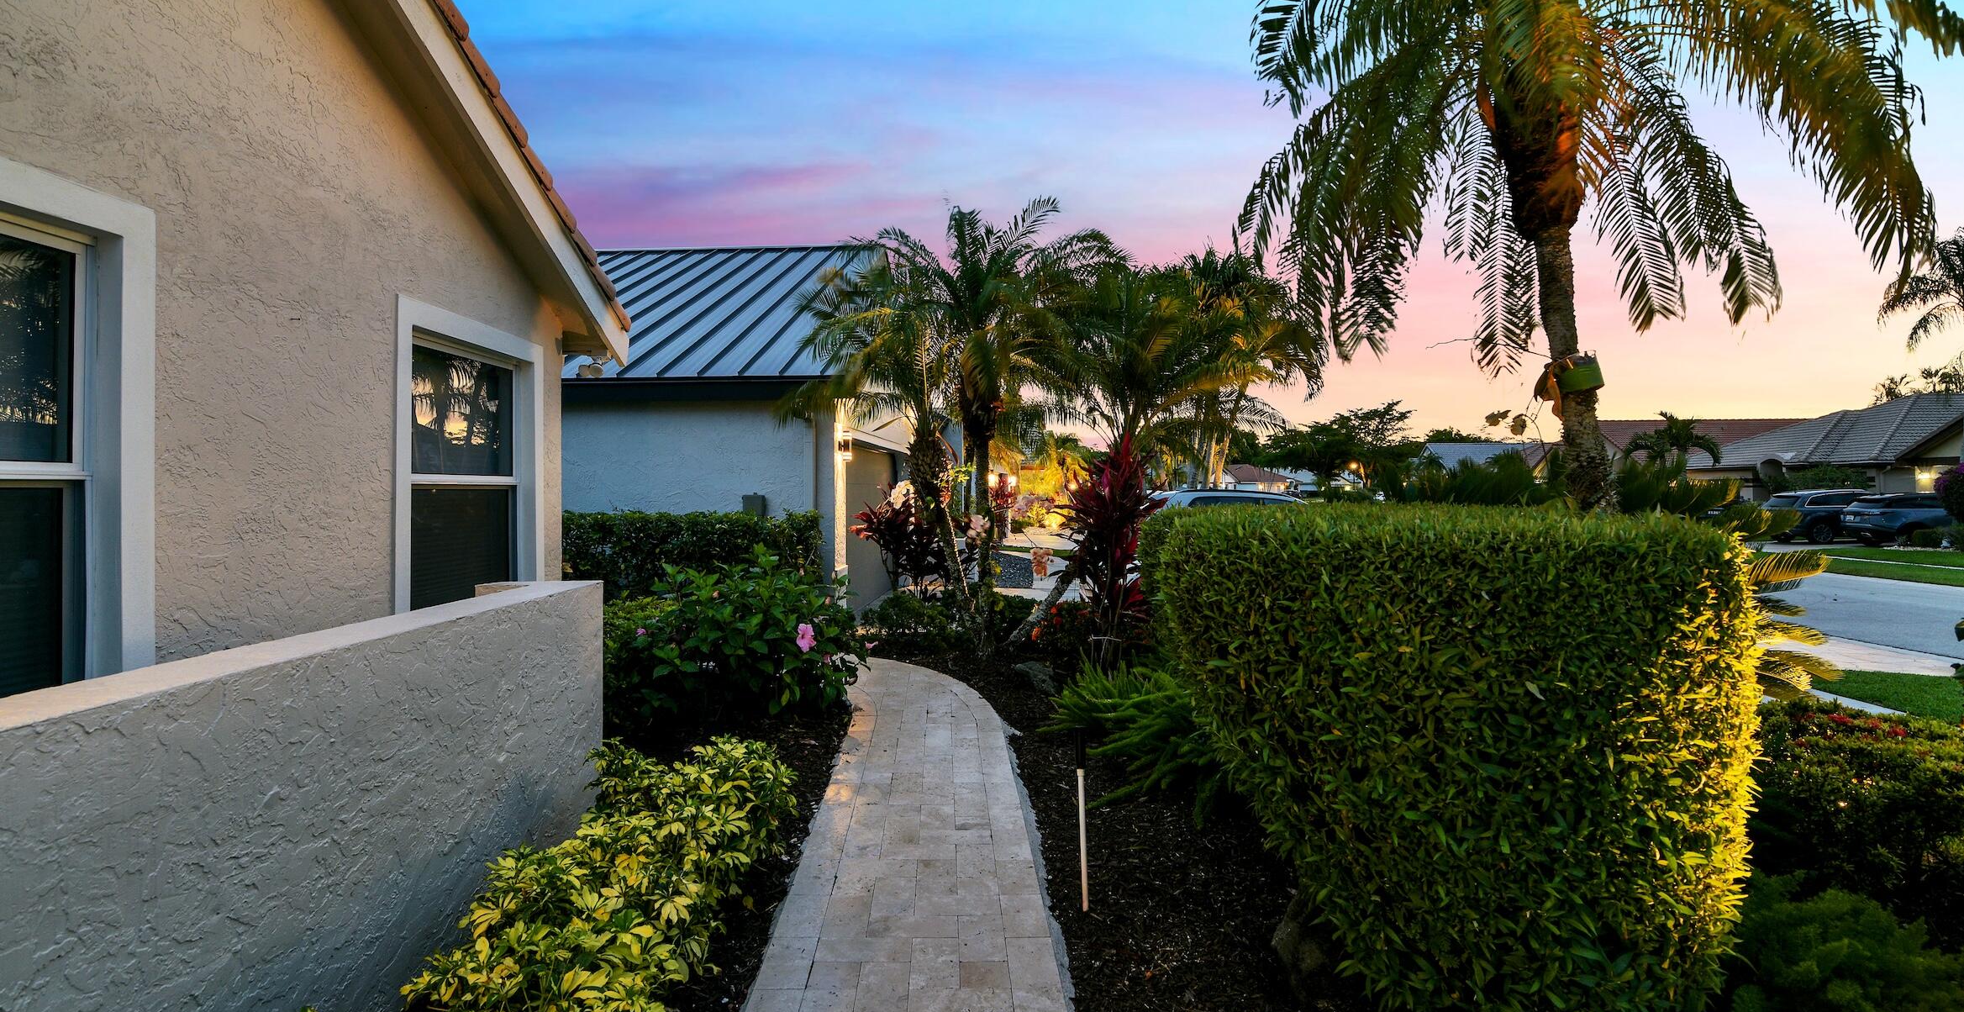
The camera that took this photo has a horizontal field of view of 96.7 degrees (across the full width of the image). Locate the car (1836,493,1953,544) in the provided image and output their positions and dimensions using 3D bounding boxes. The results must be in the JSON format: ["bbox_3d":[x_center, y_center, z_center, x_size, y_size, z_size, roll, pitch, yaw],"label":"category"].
[{"bbox_3d":[30.400,0.480,27.600,4.800,1.670,1.950,0,0,15],"label":"car"}]

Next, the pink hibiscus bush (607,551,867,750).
[{"bbox_3d":[-1.740,0.890,6.200,1.750,1.130,1.500,0,0,0],"label":"pink hibiscus bush"}]

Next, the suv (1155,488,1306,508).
[{"bbox_3d":[5.750,0.530,18.200,4.800,1.750,1.920,0,0,4],"label":"suv"}]

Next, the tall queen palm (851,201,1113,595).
[{"bbox_3d":[0.000,-0.780,8.400,2.550,4.300,2.500,0,0,0],"label":"tall queen palm"}]

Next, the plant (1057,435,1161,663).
[{"bbox_3d":[1.090,0.440,7.500,0.900,2.000,0.900,0,0,0],"label":"plant"}]

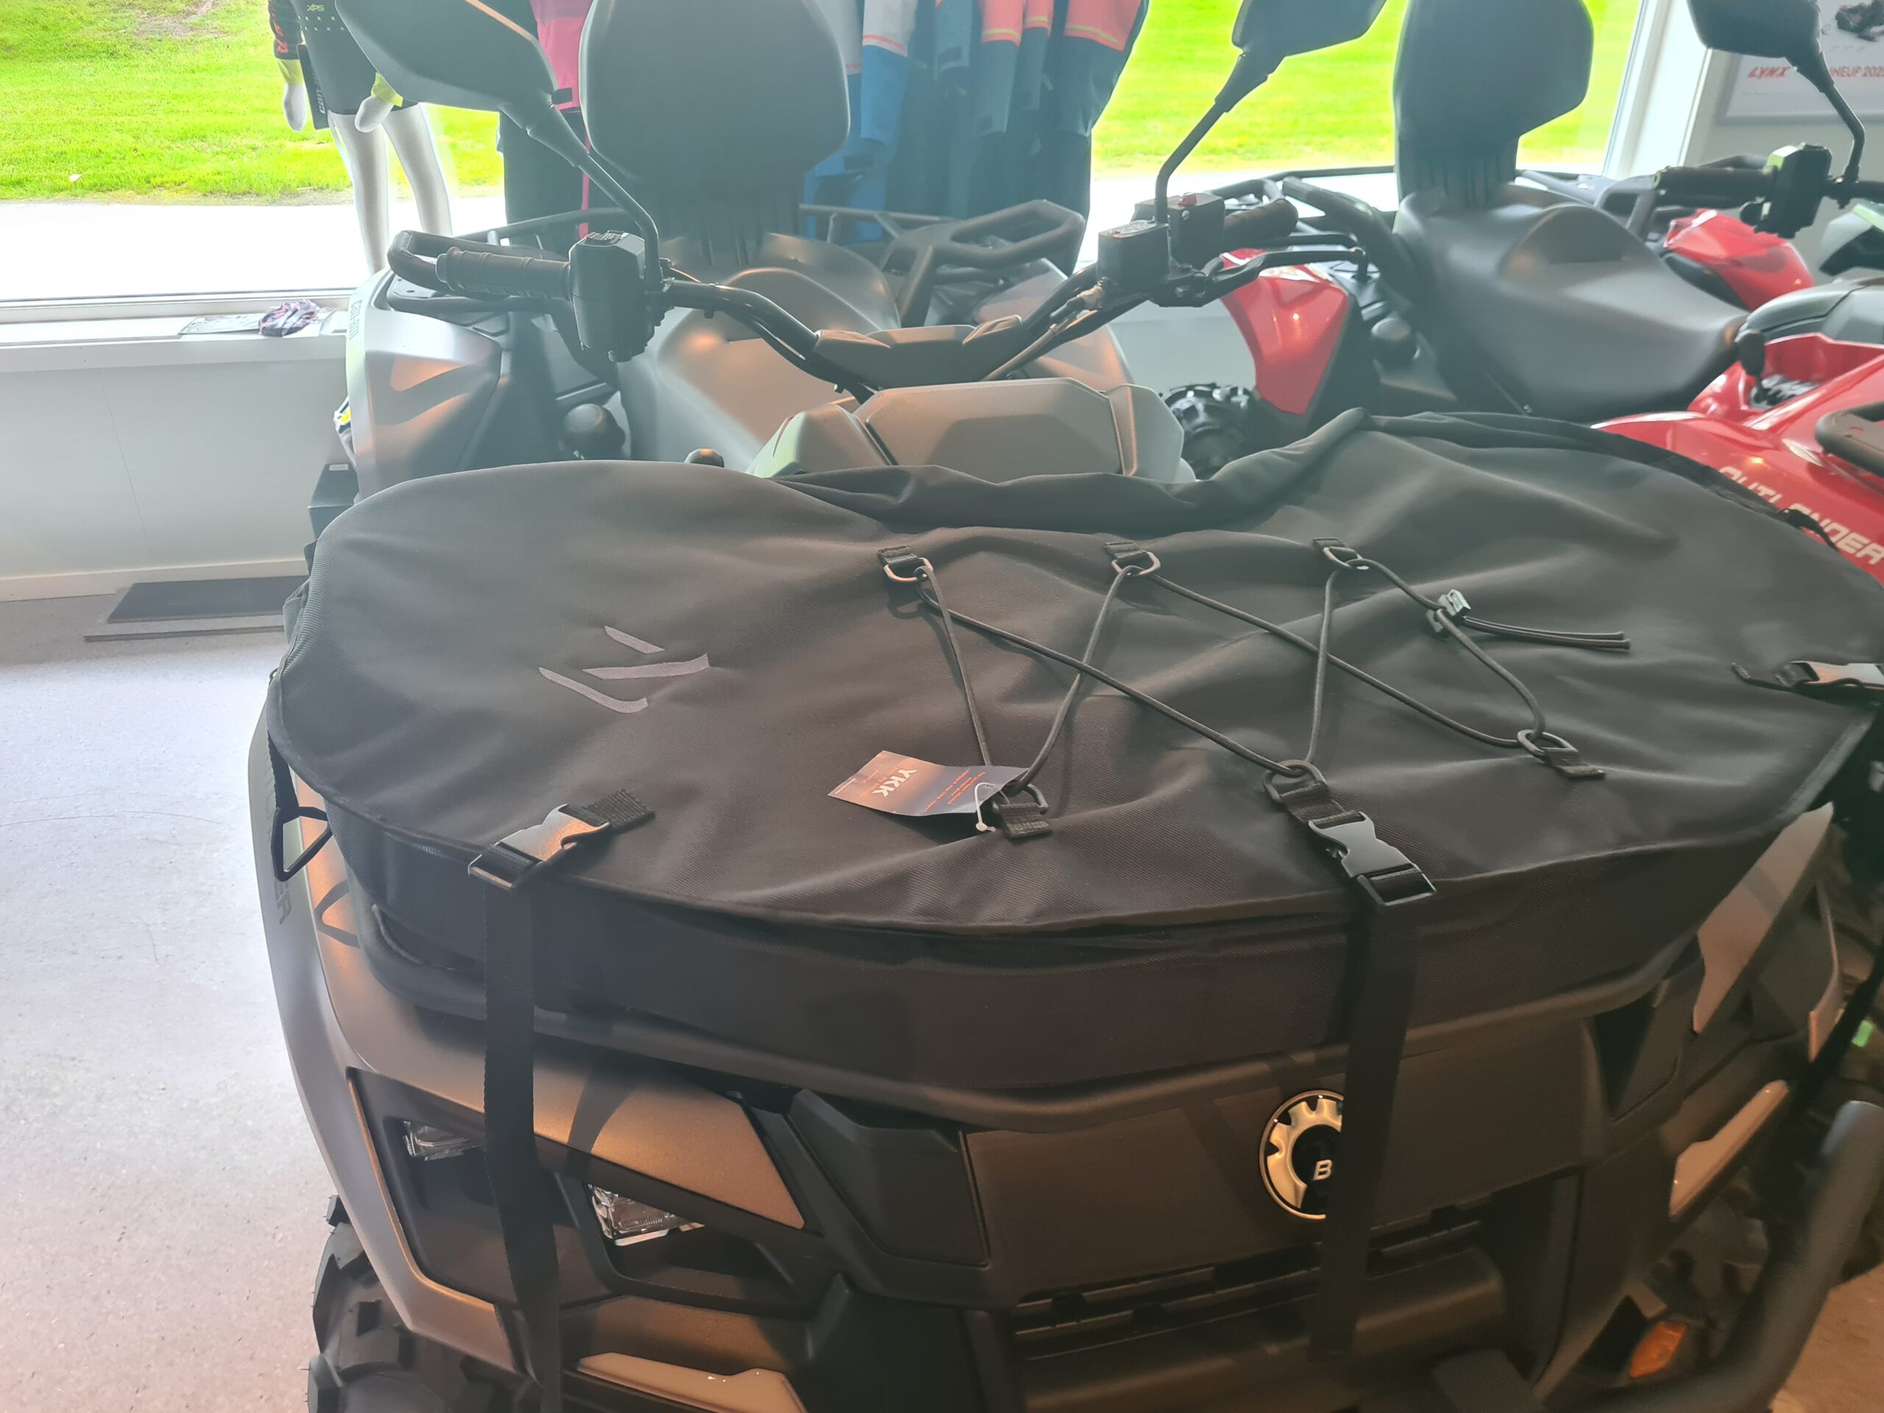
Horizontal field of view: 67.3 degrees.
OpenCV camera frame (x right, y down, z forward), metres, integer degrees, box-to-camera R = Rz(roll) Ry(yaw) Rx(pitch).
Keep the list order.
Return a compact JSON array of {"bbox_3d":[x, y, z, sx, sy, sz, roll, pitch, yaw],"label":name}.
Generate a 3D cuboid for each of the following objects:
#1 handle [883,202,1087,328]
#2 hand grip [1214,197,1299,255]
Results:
[{"bbox_3d":[0.058,-0.605,1.950,0.225,0.150,0.170,-9,28,-17],"label":"handle"},{"bbox_3d":[0.305,-0.467,1.380,0.110,0.035,0.036,-25,36,-30],"label":"hand grip"}]

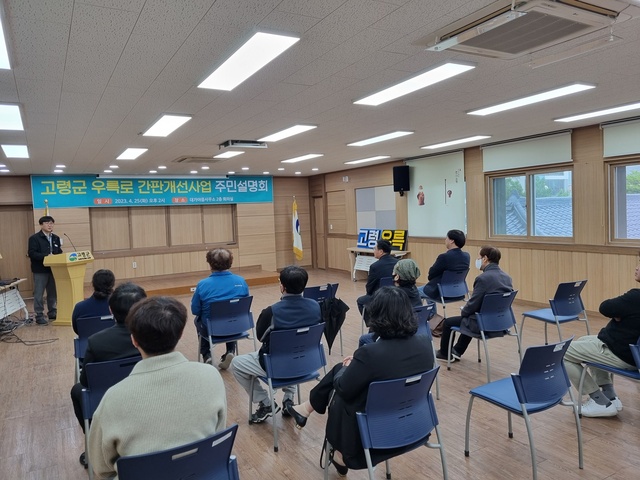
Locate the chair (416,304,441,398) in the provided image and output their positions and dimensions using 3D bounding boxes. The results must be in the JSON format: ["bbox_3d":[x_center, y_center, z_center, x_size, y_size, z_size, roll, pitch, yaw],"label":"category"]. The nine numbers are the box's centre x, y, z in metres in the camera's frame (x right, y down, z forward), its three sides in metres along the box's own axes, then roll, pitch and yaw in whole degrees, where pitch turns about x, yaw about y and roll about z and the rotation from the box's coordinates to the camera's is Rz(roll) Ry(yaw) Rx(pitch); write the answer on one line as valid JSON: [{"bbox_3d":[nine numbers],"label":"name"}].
[{"bbox_3d":[0.639,0.890,3.904,0.470,0.800,0.540,-4,3,-30],"label":"chair"}]

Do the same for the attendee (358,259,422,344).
[{"bbox_3d":[0.533,0.713,3.977,0.520,1.155,0.700,-4,3,-34],"label":"attendee"}]

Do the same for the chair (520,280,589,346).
[{"bbox_3d":[2.445,0.792,5.023,0.480,0.780,0.530,-4,3,-30],"label":"chair"}]

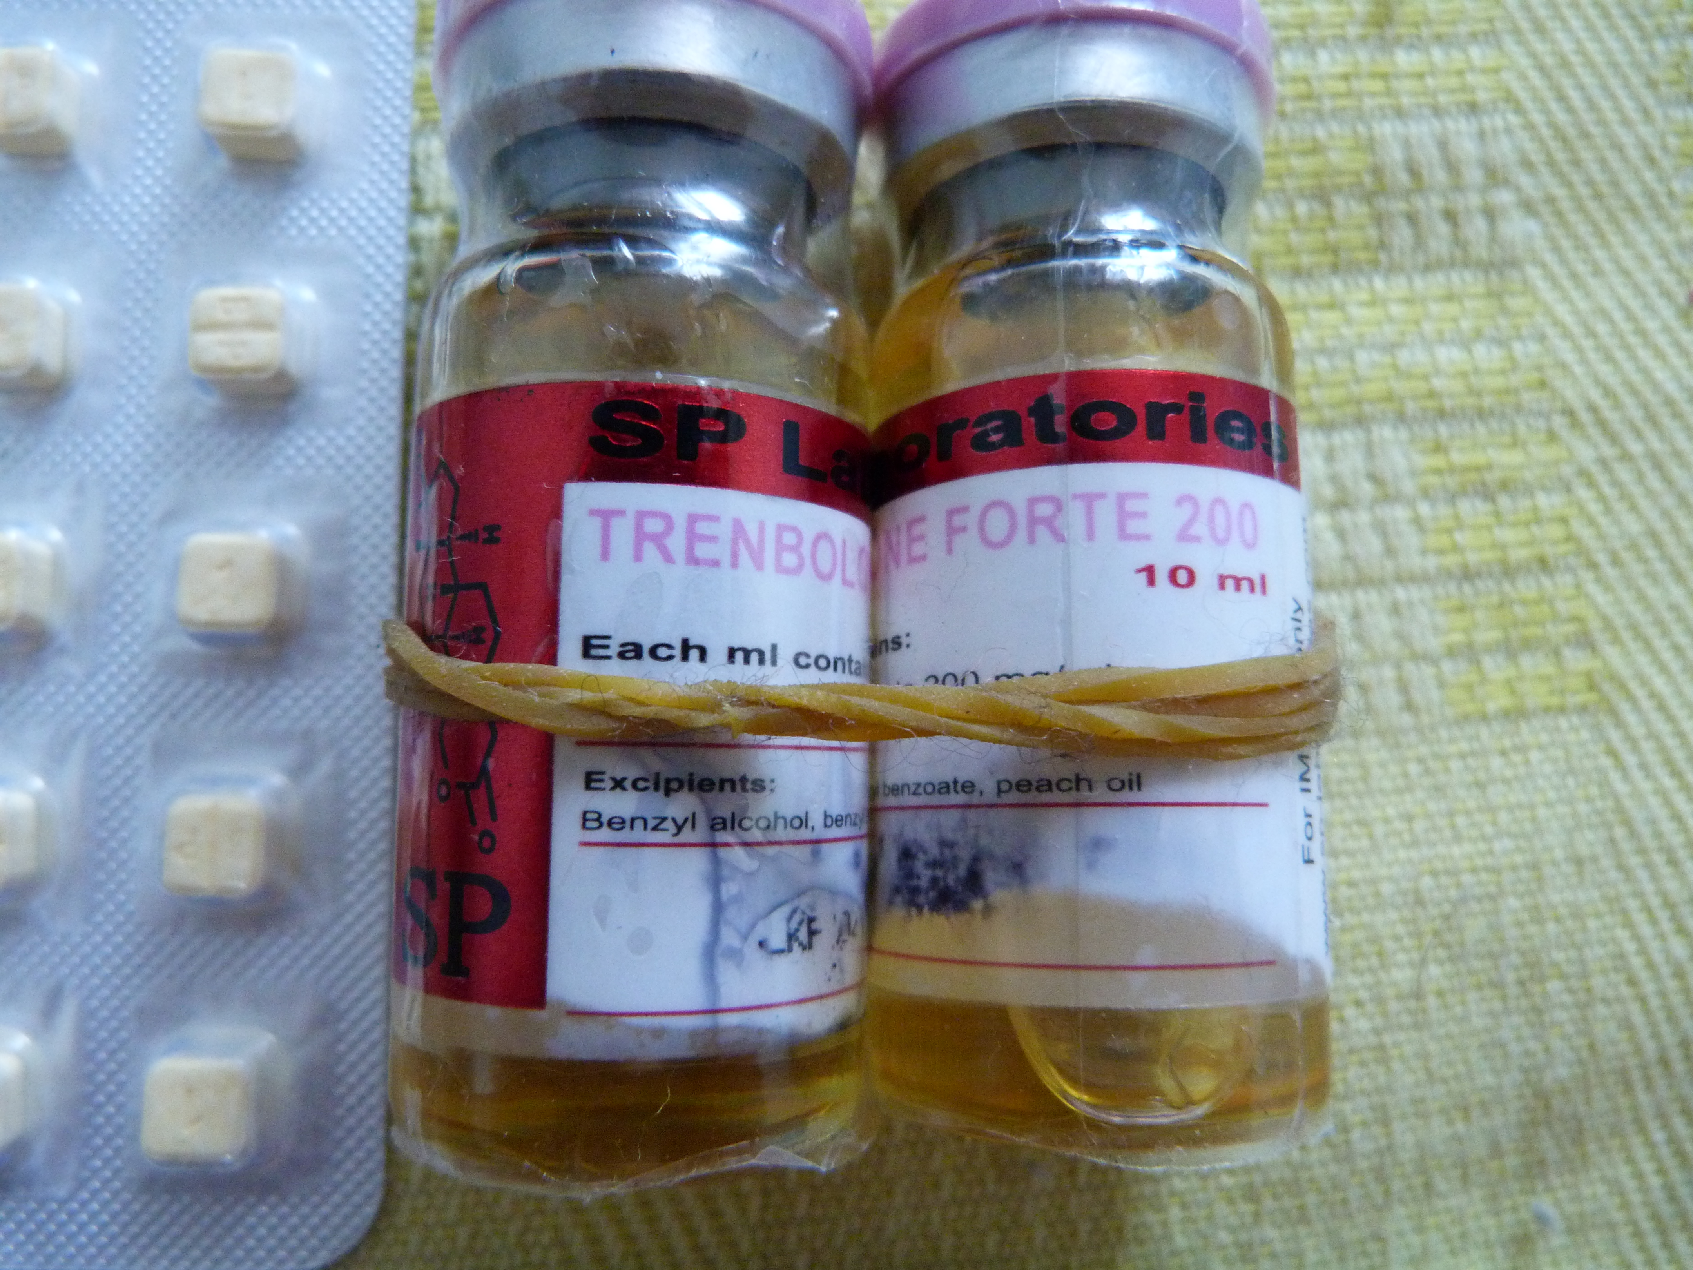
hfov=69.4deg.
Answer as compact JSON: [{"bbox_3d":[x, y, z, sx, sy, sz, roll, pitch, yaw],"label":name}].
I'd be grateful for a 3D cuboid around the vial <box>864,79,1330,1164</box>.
[{"bbox_3d":[0.012,-0.003,0.065,0.022,0.022,0.054,1,81,-3],"label":"vial"}]

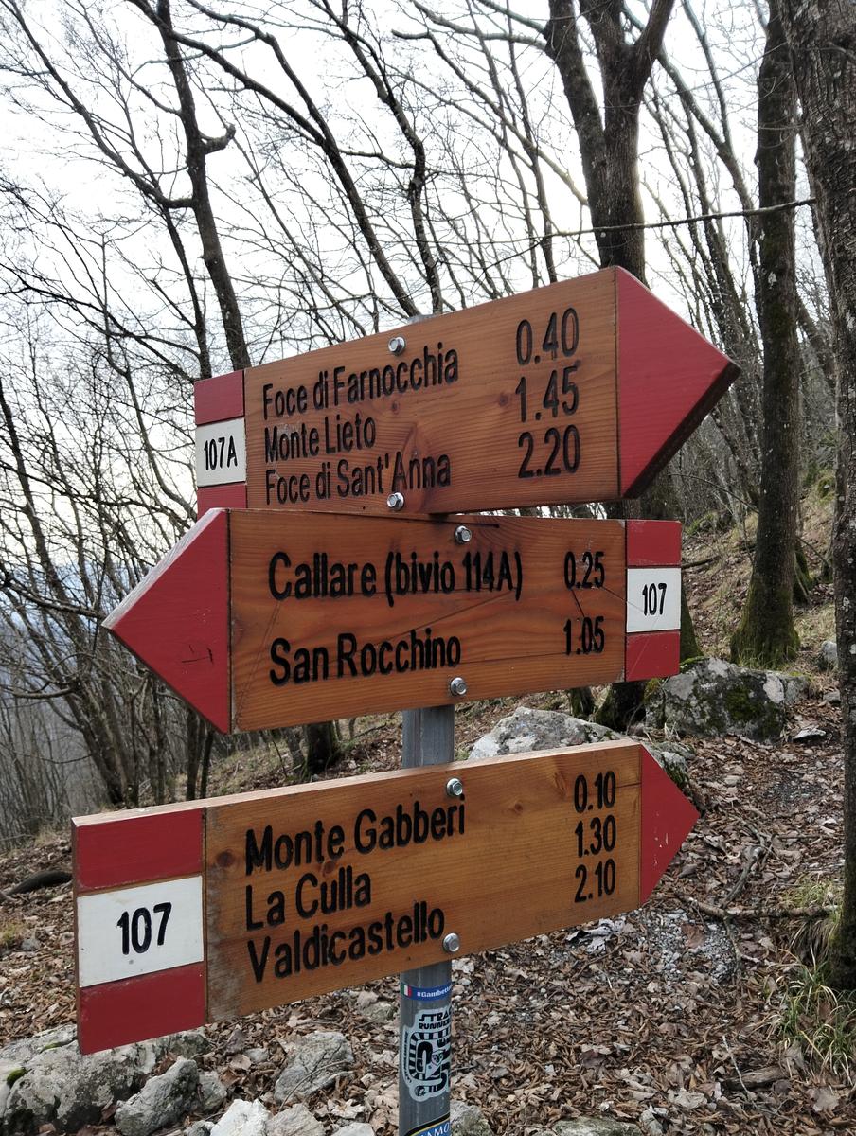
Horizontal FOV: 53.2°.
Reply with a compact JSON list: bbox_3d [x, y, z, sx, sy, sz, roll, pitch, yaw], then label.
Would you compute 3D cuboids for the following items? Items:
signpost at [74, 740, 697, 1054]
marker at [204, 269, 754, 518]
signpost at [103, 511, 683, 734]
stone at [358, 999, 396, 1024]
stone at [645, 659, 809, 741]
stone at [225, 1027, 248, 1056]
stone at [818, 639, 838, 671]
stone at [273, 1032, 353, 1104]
[{"bbox_3d":[0.011,0.239,0.697,0.550,0.150,0.022,-1,1,-27],"label":"signpost"},{"bbox_3d":[-0.020,-0.118,0.701,0.550,0.150,0.022,-1,0,41],"label":"marker"},{"bbox_3d":[0.022,0.034,0.697,0.550,0.150,0.022,-1,1,-36],"label":"signpost"},{"bbox_3d":[-0.163,1.430,2.750,0.120,0.055,0.085,-1,1,-3],"label":"stone"},{"bbox_3d":[2.055,0.905,5.900,1.100,0.500,0.750,0,1,19],"label":"stone"},{"bbox_3d":[-0.583,1.438,2.600,0.075,0.060,0.065,-1,1,-13],"label":"stone"},{"bbox_3d":[3.331,0.728,7.100,0.200,0.230,0.200,0,1,25],"label":"stone"},{"bbox_3d":[-0.337,1.464,2.500,0.230,0.130,0.180,-1,1,-8],"label":"stone"}]

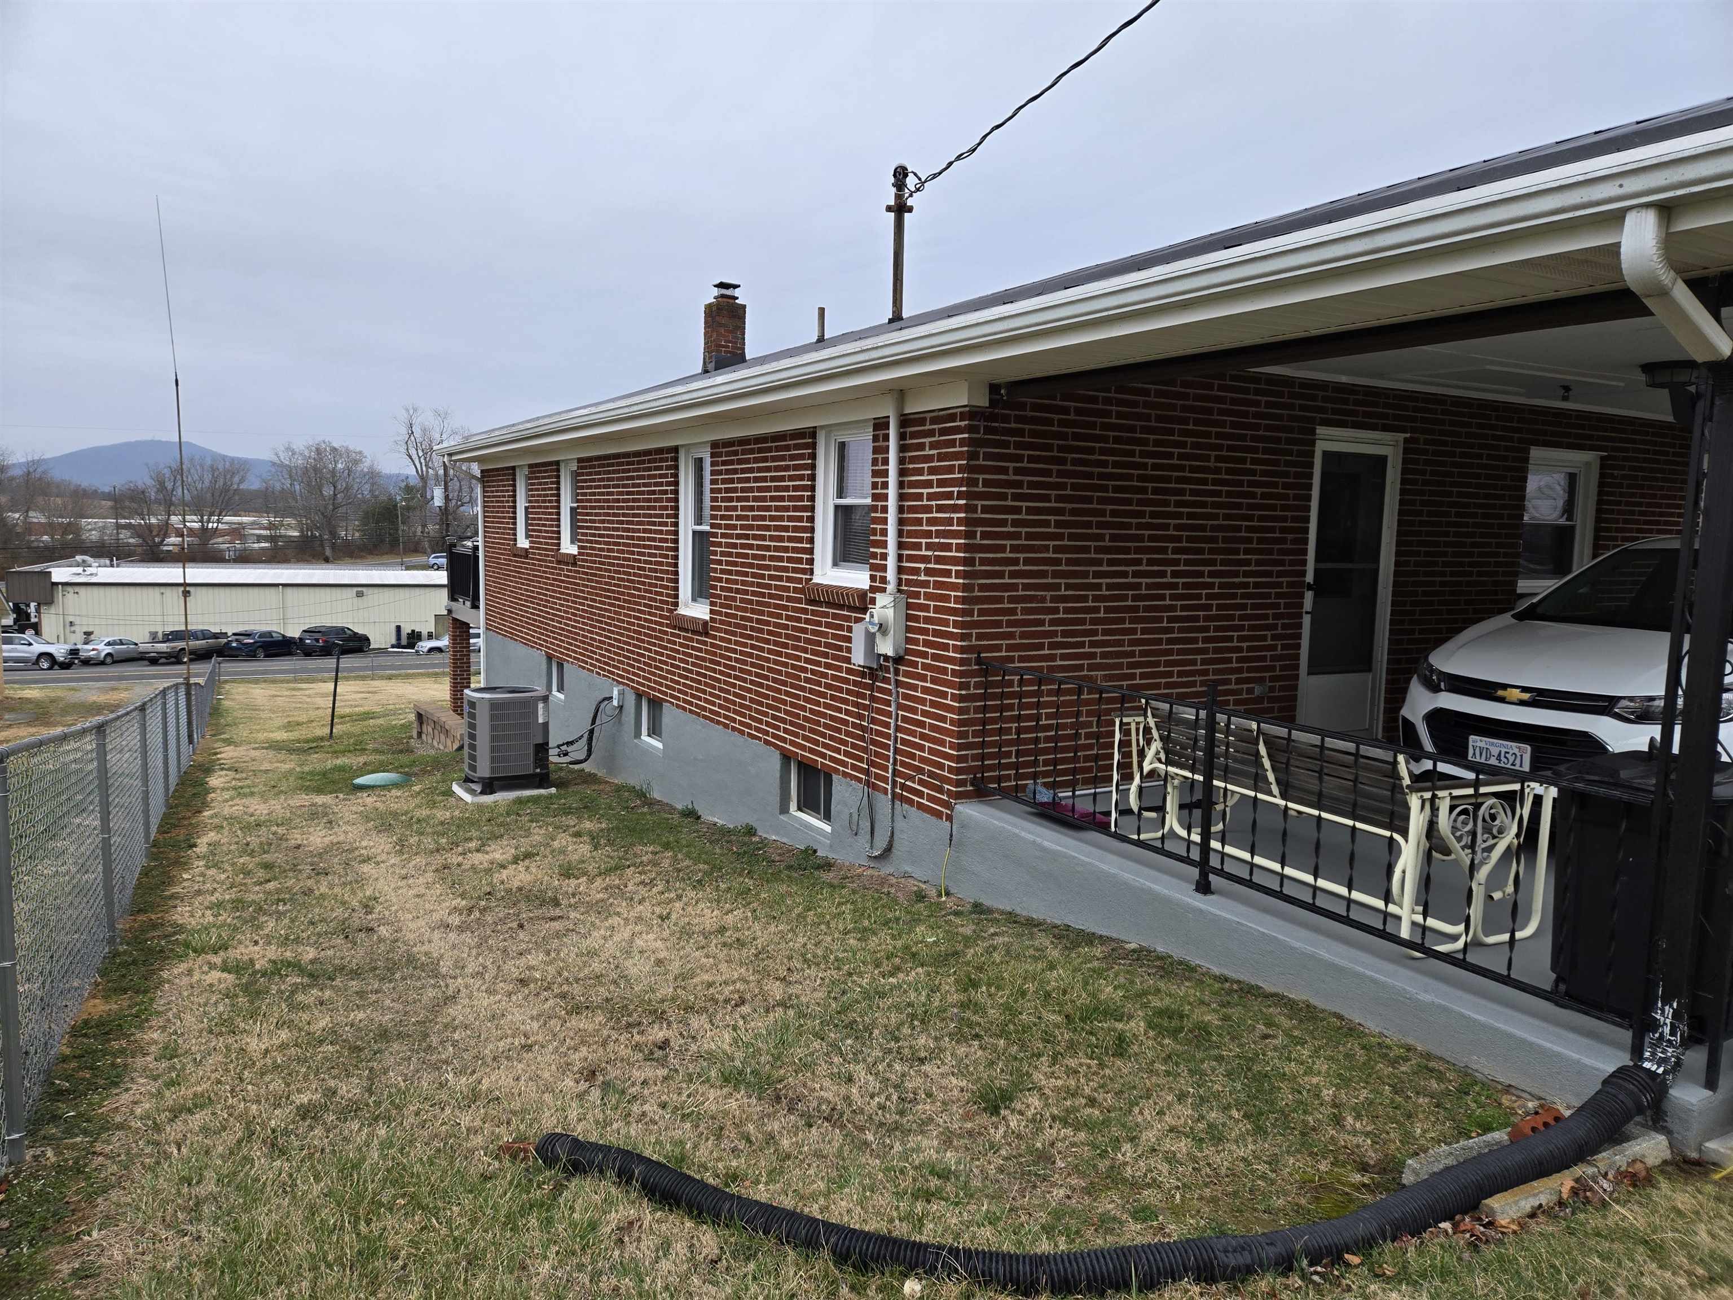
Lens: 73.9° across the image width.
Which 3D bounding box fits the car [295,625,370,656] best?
[{"bbox_3d":[-32.094,-0.614,69.841,2.000,1.770,5.000,2,6,8],"label":"car"}]

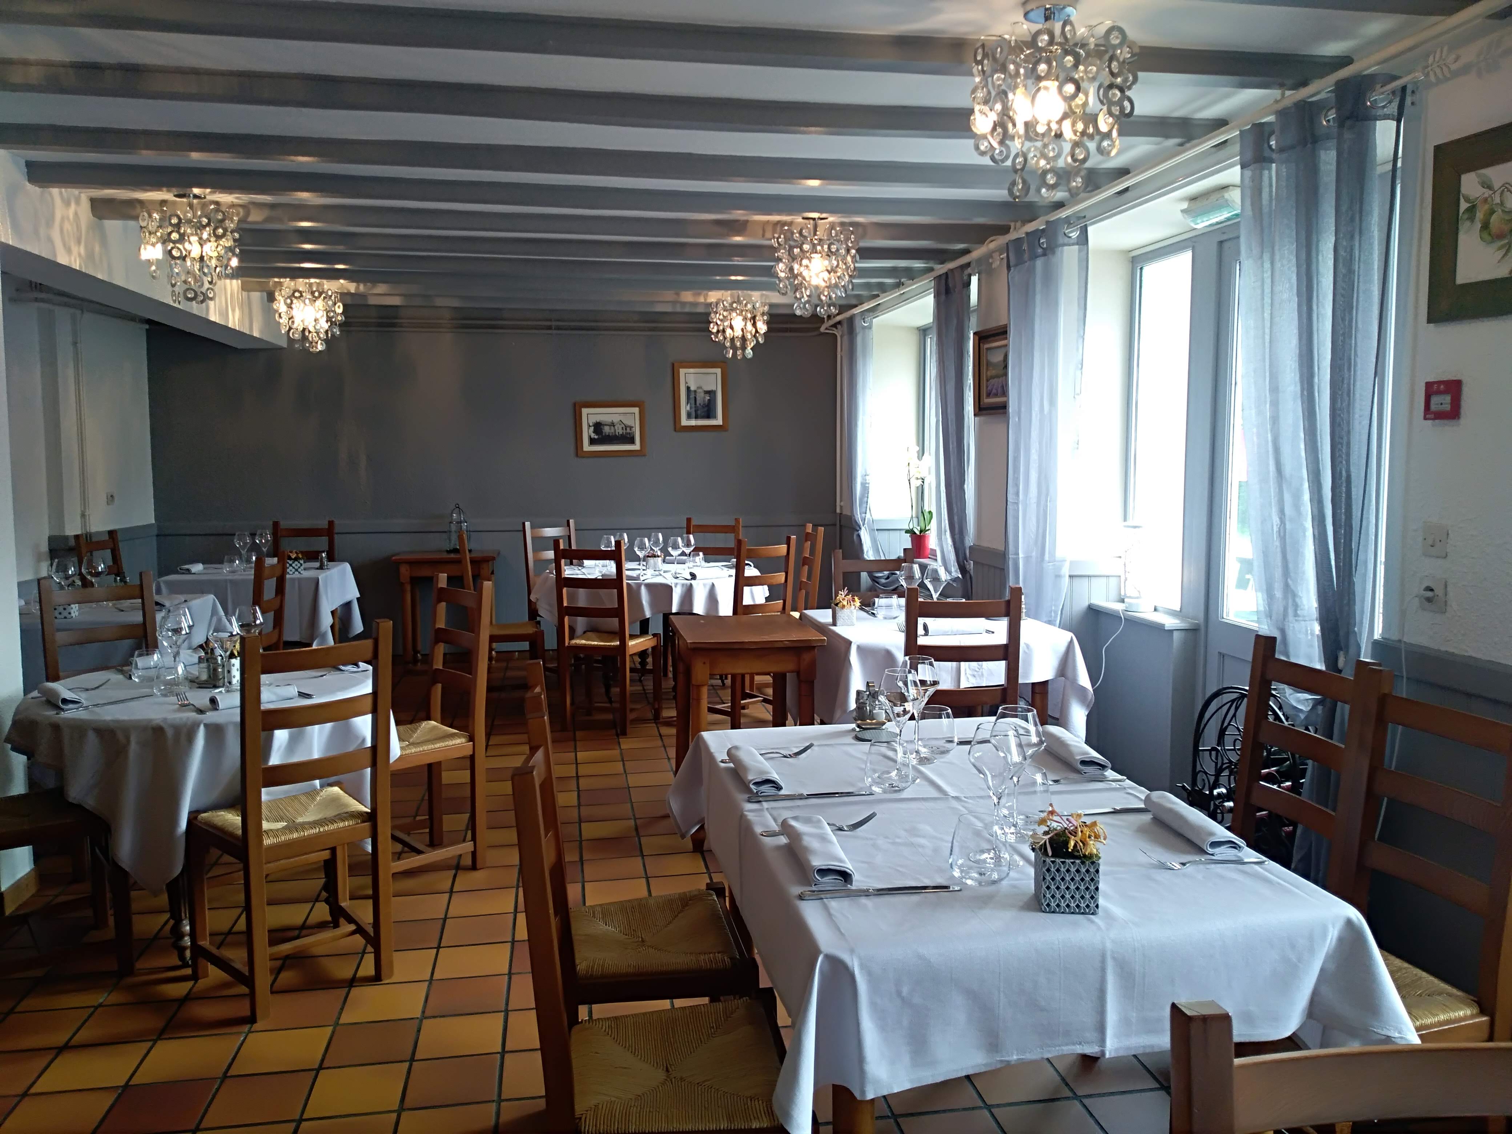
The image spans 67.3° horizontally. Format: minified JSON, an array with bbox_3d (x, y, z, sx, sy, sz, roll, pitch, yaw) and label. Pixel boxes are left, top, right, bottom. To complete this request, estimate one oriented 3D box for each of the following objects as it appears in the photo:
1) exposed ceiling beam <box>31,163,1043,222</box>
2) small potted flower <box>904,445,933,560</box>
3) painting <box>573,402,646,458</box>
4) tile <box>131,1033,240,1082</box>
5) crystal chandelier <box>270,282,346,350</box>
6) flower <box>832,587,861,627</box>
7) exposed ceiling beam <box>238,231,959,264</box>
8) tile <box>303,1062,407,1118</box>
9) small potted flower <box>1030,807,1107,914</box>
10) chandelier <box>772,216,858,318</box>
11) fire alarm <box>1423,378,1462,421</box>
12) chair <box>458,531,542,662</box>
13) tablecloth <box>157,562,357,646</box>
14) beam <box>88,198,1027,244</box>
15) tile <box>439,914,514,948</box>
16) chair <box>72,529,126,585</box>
[{"bbox_3d":[-0.682,-1.431,4.373,3.820,0.075,0.105,-1,6,-10],"label":"exposed ceiling beam"},{"bbox_3d":[0.946,-0.372,6.521,0.165,0.650,0.165,-1,6,-10],"label":"small potted flower"},{"bbox_3d":[-1.007,-0.954,7.874,0.489,0.383,0.025,-1,6,-10],"label":"painting"},{"bbox_3d":[-1.326,1.152,2.652,0.200,0.010,0.200,-1,6,-10],"label":"tile"},{"bbox_3d":[-2.456,-1.392,6.231,0.370,0.420,0.370,-1,6,-10],"label":"crystal chandelier"},{"bbox_3d":[0.368,0.148,4.593,0.110,0.150,0.110,-1,6,-10],"label":"flower"},{"bbox_3d":[-0.871,-1.542,5.471,3.800,0.075,0.105,-1,6,-10],"label":"exposed ceiling beam"},{"bbox_3d":[-0.900,1.190,2.573,0.200,0.012,0.200,-1,6,-10],"label":"tile"},{"bbox_3d":[0.460,0.429,1.686,0.103,0.142,0.098,0,6,4],"label":"small potted flower"},{"bbox_3d":[0.254,-1.267,4.799,0.380,0.420,0.380,0,6,0],"label":"chandelier"},{"bbox_3d":[1.561,-0.378,2.582,0.030,0.090,0.092,-1,6,-10],"label":"fire alarm"},{"bbox_3d":[-1.427,0.292,6.397,0.438,0.990,0.441,-2,6,-13],"label":"chair"},{"bbox_3d":[-2.745,0.392,6.369,0.860,0.748,0.800,-1,6,-10],"label":"tablecloth"},{"bbox_3d":[-0.673,-1.363,4.516,3.610,0.066,0.110,-1,6,-10],"label":"beam"},{"bbox_3d":[-0.830,1.095,3.416,0.200,0.010,0.200,-1,6,-10],"label":"tile"},{"bbox_3d":[-3.571,0.295,6.582,0.450,0.985,0.440,-1,6,-9],"label":"chair"}]

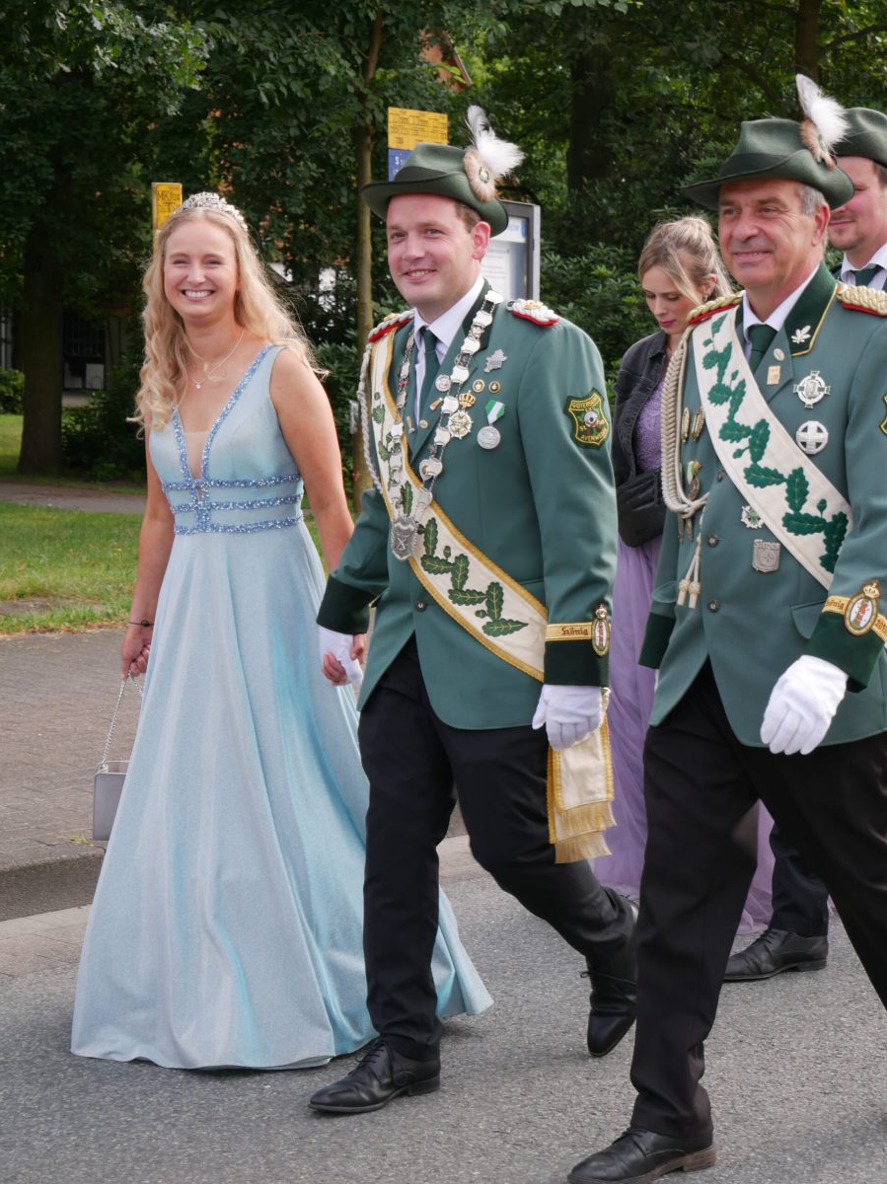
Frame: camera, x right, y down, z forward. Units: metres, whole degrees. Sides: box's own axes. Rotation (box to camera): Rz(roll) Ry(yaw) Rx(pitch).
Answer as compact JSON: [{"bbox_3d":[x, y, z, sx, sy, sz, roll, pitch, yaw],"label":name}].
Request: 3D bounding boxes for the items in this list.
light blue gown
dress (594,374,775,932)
[{"bbox_3d":[-0.370,0.208,5.534,0.900,1.475,0.710,-6,9,-43],"label":"light blue gown"},{"bbox_3d":[0.660,0.118,6.611,0.700,1.400,0.620,-6,9,-43],"label":"dress"}]

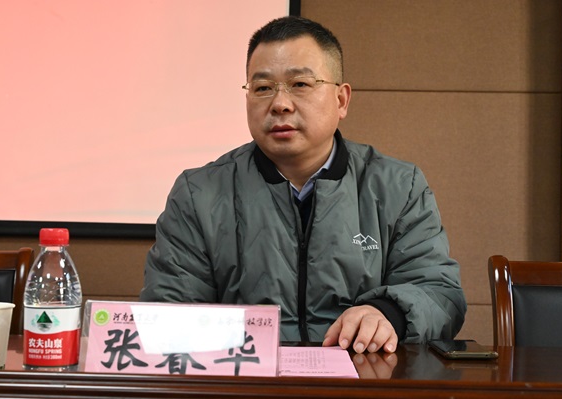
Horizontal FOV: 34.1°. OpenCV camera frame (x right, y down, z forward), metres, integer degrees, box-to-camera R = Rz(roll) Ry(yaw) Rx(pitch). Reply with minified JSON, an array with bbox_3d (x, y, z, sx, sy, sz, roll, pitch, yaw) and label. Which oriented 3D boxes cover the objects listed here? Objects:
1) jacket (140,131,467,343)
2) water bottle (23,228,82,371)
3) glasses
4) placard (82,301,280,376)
[{"bbox_3d":[0.040,0.172,1.620,0.580,0.600,0.400,1,-3,3],"label":"jacket"},{"bbox_3d":[-0.256,0.119,1.028,0.065,0.170,0.065,1,-3,8],"label":"water bottle"},{"bbox_3d":[0.021,-0.183,1.540,0.139,0.042,0.142,-2,3,18],"label":"glasses"},{"bbox_3d":[-0.102,0.155,0.935,0.202,0.097,0.055,1,-3,4],"label":"placard"}]

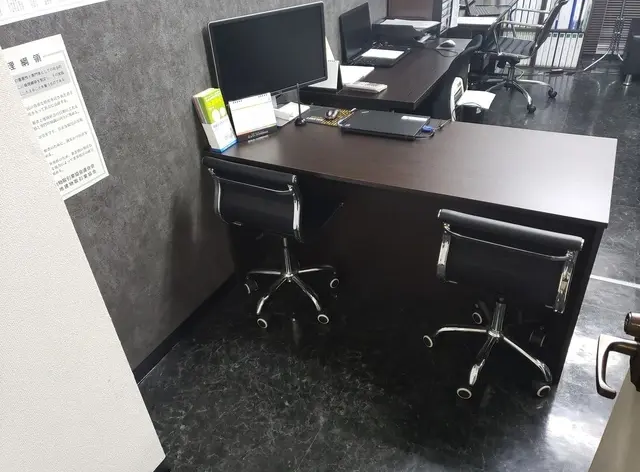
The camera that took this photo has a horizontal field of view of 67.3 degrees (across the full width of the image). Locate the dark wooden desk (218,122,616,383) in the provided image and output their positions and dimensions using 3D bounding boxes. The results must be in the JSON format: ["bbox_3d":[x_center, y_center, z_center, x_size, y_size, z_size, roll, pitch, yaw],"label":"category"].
[{"bbox_3d":[0.366,-0.055,2.165,1.515,0.713,0.750,13,36,25],"label":"dark wooden desk"}]

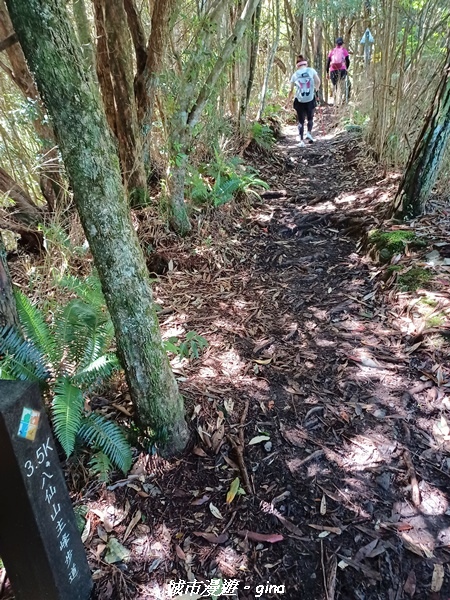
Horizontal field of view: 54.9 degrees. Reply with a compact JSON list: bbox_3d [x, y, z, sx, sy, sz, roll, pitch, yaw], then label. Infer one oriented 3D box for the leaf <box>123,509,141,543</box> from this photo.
[{"bbox_3d":[-0.335,0.819,1.569,0.026,0.015,0.136,7,29,16],"label":"leaf"}]

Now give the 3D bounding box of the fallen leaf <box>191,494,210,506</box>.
[{"bbox_3d":[-0.092,0.766,1.655,0.085,0.015,0.026,-16,30,-24],"label":"fallen leaf"}]

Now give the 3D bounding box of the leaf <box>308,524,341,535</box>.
[{"bbox_3d":[0.340,0.780,1.471,0.109,0.013,0.025,2,28,9],"label":"leaf"}]

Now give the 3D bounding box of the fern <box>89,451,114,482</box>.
[{"bbox_3d":[-0.462,0.619,1.620,0.100,0.070,0.120,-6,25,-7],"label":"fern"}]

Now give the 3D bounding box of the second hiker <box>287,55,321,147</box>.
[{"bbox_3d":[1.521,-3.800,8.352,0.600,1.600,0.500,2,27,13],"label":"second hiker"}]

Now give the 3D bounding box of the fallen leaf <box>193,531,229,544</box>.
[{"bbox_3d":[-0.049,0.831,1.527,0.134,0.015,0.029,5,28,12],"label":"fallen leaf"}]

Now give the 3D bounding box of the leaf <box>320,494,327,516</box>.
[{"bbox_3d":[0.369,0.768,1.621,0.021,0.015,0.096,5,28,13],"label":"leaf"}]

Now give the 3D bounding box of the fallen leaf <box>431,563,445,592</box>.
[{"bbox_3d":[0.650,0.846,1.322,0.030,0.012,0.092,13,32,27],"label":"fallen leaf"}]

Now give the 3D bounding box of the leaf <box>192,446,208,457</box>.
[{"bbox_3d":[-0.105,0.657,1.865,0.085,0.015,0.033,14,31,28],"label":"leaf"}]

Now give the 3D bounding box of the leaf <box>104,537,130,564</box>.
[{"bbox_3d":[-0.364,0.831,1.429,0.101,0.018,0.065,19,35,35],"label":"leaf"}]

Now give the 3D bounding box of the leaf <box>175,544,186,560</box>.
[{"bbox_3d":[-0.149,0.829,1.423,0.021,0.010,0.065,-20,33,-29],"label":"leaf"}]

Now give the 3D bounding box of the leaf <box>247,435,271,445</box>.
[{"bbox_3d":[0.146,0.595,1.835,0.096,0.012,0.032,-8,29,-10],"label":"leaf"}]

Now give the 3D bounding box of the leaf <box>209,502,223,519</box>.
[{"bbox_3d":[-0.031,0.757,1.549,0.023,0.010,0.080,-20,33,-30],"label":"leaf"}]

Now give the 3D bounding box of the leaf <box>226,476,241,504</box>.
[{"bbox_3d":[0.033,0.743,1.691,0.034,0.015,0.133,8,29,19],"label":"leaf"}]

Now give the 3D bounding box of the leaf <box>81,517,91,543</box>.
[{"bbox_3d":[-0.499,0.829,1.559,0.023,0.015,0.091,0,28,4],"label":"leaf"}]

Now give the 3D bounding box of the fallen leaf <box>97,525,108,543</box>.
[{"bbox_3d":[-0.421,0.805,1.491,0.026,0.012,0.079,-21,33,-31],"label":"fallen leaf"}]

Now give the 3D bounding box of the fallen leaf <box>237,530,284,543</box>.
[{"bbox_3d":[0.118,0.796,1.454,0.160,0.018,0.032,2,28,8],"label":"fallen leaf"}]

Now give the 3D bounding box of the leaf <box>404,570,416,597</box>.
[{"bbox_3d":[0.591,0.892,1.367,0.030,0.015,0.095,11,30,23],"label":"leaf"}]

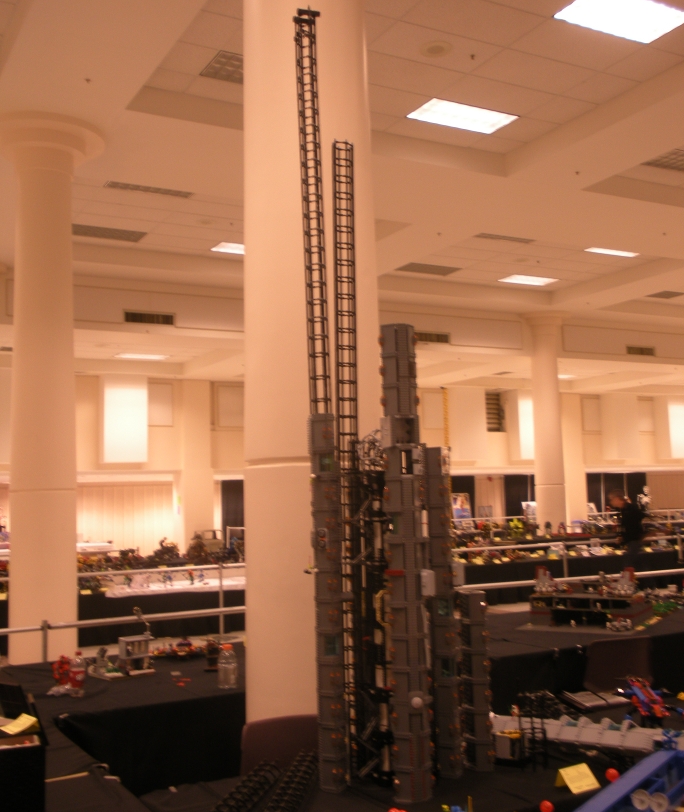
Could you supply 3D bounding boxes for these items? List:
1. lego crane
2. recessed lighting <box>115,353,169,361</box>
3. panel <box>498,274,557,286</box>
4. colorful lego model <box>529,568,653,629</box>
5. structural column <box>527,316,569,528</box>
[{"bbox_3d":[0.115,-0.086,3.116,0.485,2.570,0.375,-2,-6,0],"label":"lego crane"},{"bbox_3d":[-4.374,-1.106,21.007,1.220,0.080,0.610,1,-7,-29],"label":"recessed lighting"},{"bbox_3d":[3.737,-2.475,18.848,1.220,0.080,0.610,1,-7,-29],"label":"panel"},{"bbox_3d":[1.724,1.317,6.578,0.735,0.370,0.430,-6,-7,33],"label":"colorful lego model"},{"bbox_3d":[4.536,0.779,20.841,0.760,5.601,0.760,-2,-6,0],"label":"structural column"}]

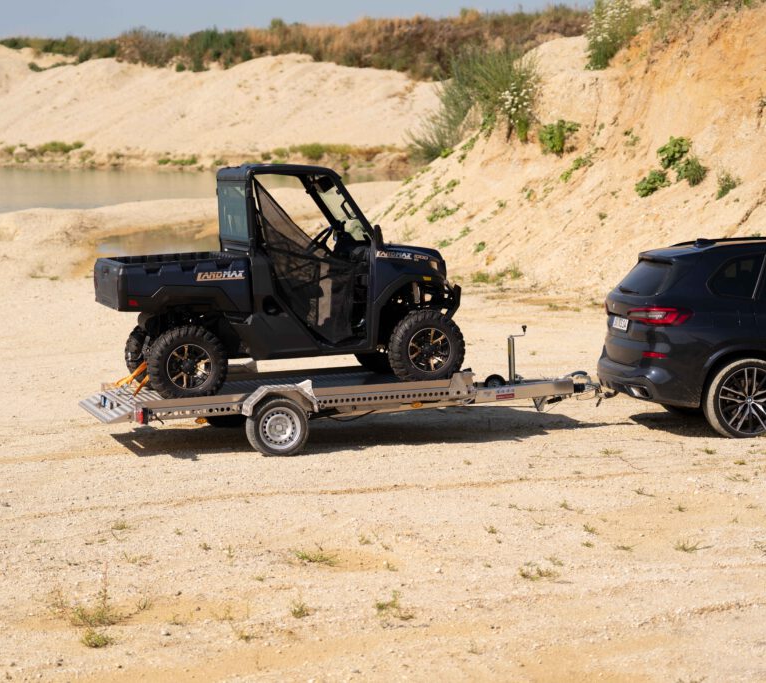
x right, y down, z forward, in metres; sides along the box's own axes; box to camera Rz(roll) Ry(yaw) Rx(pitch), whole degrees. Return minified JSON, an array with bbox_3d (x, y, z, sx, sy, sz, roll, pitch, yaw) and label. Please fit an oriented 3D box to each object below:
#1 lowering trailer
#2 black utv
[{"bbox_3d":[-0.249,0.405,19.777,4.775,0.882,2.040,-4,5,-16],"label":"lowering trailer"},{"bbox_3d":[-0.904,-0.567,19.494,3.047,1.993,1.600,-4,5,-15],"label":"black utv"}]

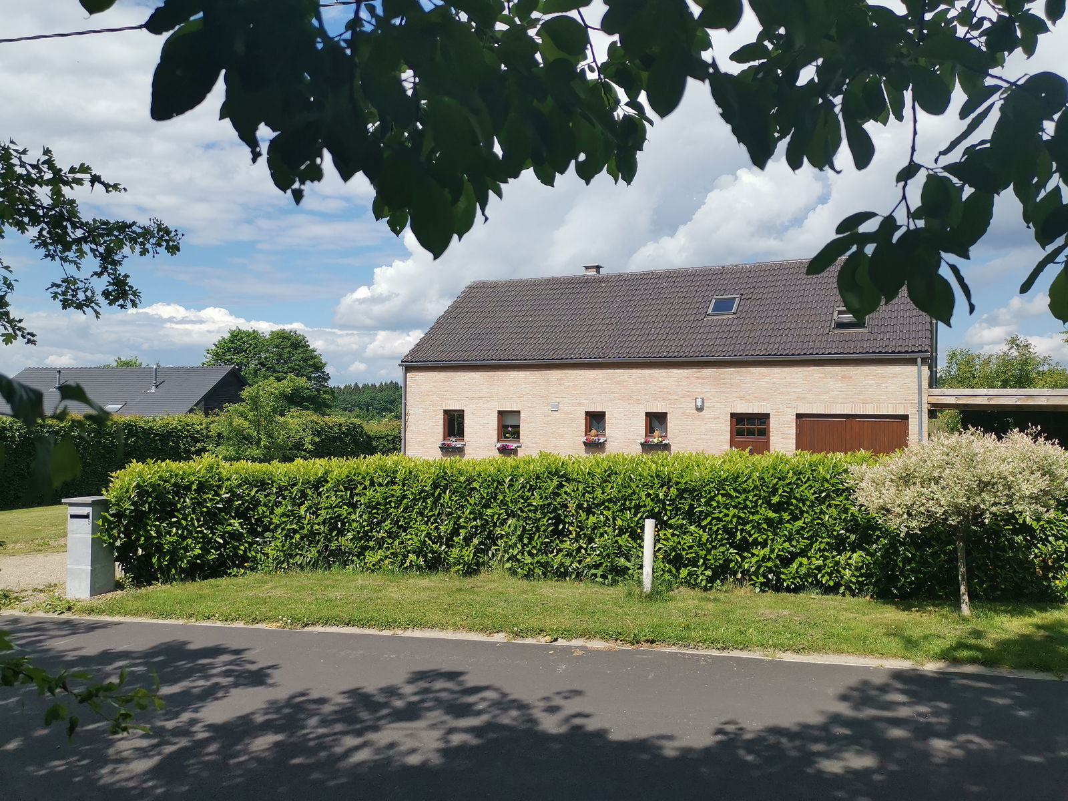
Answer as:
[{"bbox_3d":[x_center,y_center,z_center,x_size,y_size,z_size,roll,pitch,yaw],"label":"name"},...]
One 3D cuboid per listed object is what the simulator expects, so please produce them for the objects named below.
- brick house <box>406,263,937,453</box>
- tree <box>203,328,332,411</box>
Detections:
[{"bbox_3d":[4.441,-0.931,26.330,14.956,6.948,8.651,0,-1,26],"label":"brick house"},{"bbox_3d":[-21.826,-1.033,67.912,10.400,9.720,10.400,1,-1,0],"label":"tree"}]

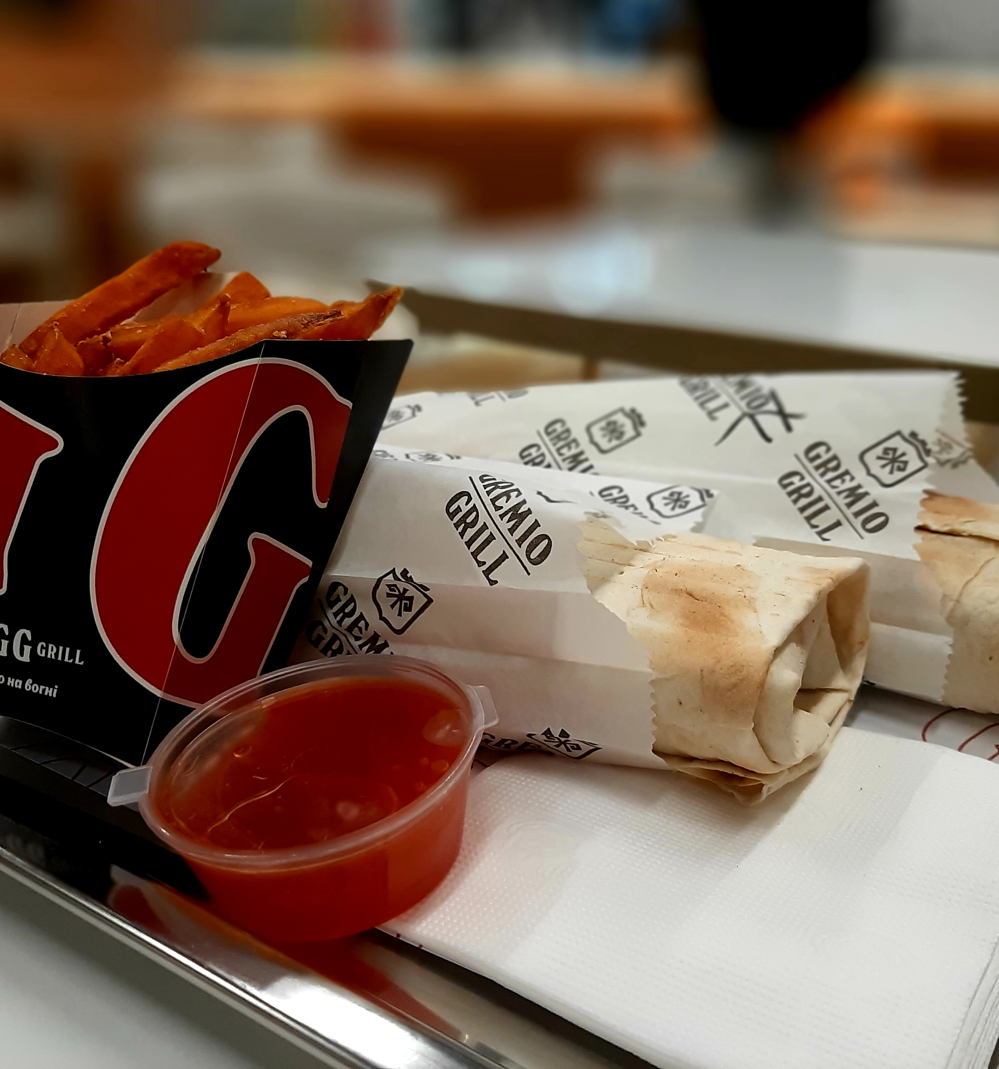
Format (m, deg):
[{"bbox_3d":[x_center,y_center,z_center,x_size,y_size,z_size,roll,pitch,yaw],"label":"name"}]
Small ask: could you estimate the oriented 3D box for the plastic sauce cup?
[{"bbox_3d":[-0.038,0.058,0.232,0.075,0.029,0.073,-6,26,3],"label":"plastic sauce cup"}]

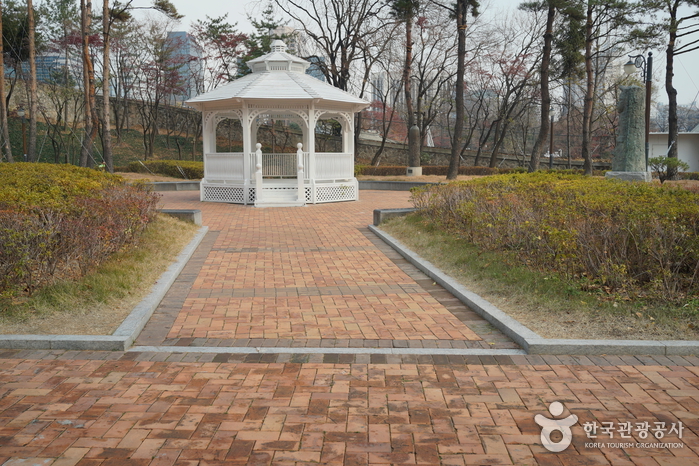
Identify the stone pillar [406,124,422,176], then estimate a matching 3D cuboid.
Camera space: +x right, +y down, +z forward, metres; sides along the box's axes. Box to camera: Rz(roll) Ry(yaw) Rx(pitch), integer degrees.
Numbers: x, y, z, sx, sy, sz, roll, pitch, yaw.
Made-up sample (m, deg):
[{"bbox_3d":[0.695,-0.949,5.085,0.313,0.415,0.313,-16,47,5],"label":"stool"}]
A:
[{"bbox_3d":[2.787,-3.519,28.942,0.660,2.180,0.660,1,7,5],"label":"stone pillar"}]

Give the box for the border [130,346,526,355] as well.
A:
[{"bbox_3d":[-0.166,0.917,5.184,2.980,0.080,0.140,0,7,1],"label":"border"}]

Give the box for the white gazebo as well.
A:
[{"bbox_3d":[-2.182,-3.451,20.846,5.400,4.830,5.750,-1,7,-7],"label":"white gazebo"}]

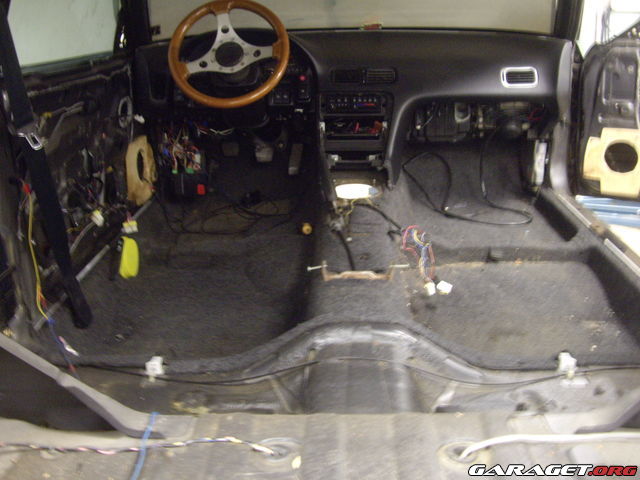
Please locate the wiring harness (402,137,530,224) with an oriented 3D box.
[{"bbox_3d":[0.499,-0.206,2.520,0.430,0.250,0.300,0,18,1],"label":"wiring harness"}]

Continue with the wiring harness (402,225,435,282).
[{"bbox_3d":[0.269,0.037,1.920,0.085,0.140,0.100,0,18,1],"label":"wiring harness"}]

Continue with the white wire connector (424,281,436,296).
[{"bbox_3d":[0.294,0.129,1.870,0.030,0.027,0.040,0,18,1],"label":"white wire connector"}]

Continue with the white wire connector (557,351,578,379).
[{"bbox_3d":[0.465,0.234,1.320,0.036,0.046,0.028,0,18,1],"label":"white wire connector"}]

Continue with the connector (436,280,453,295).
[{"bbox_3d":[0.331,0.126,1.870,0.038,0.026,0.034,0,18,1],"label":"connector"}]

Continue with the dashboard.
[{"bbox_3d":[0.104,-0.472,2.400,1.380,0.460,0.500,0,18,1],"label":"dashboard"}]

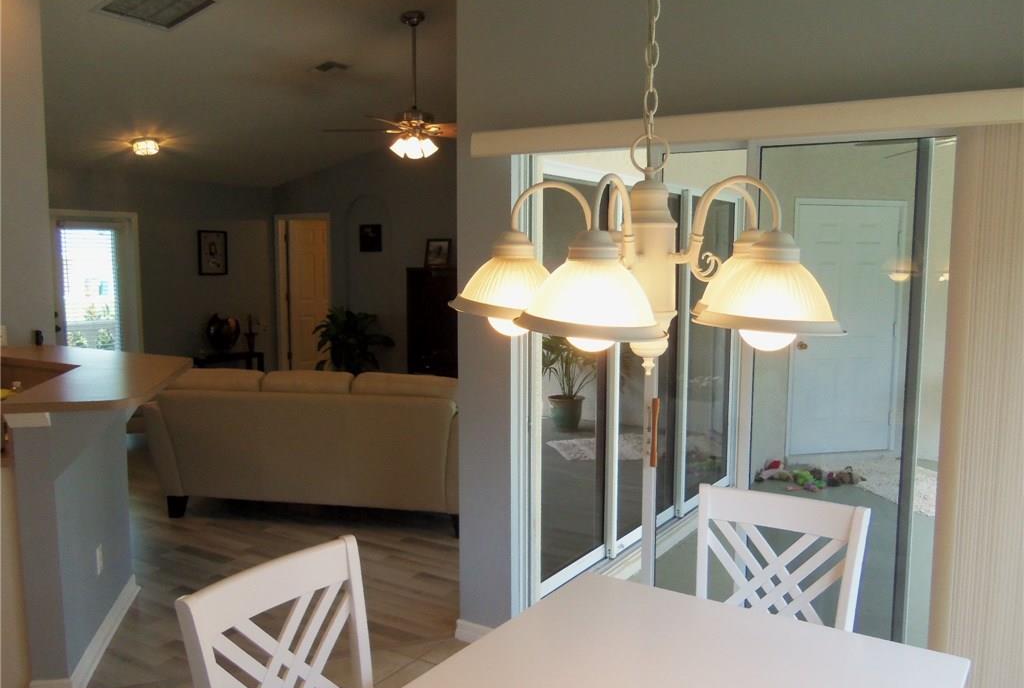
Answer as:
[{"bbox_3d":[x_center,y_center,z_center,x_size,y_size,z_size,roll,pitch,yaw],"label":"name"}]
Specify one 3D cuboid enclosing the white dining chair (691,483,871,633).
[{"bbox_3d":[0.619,0.923,2.158,0.465,0.950,0.540,4,7,31],"label":"white dining chair"}]

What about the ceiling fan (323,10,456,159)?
[{"bbox_3d":[-0.693,-1.819,5.821,1.300,1.032,1.300,4,7,34],"label":"ceiling fan"}]

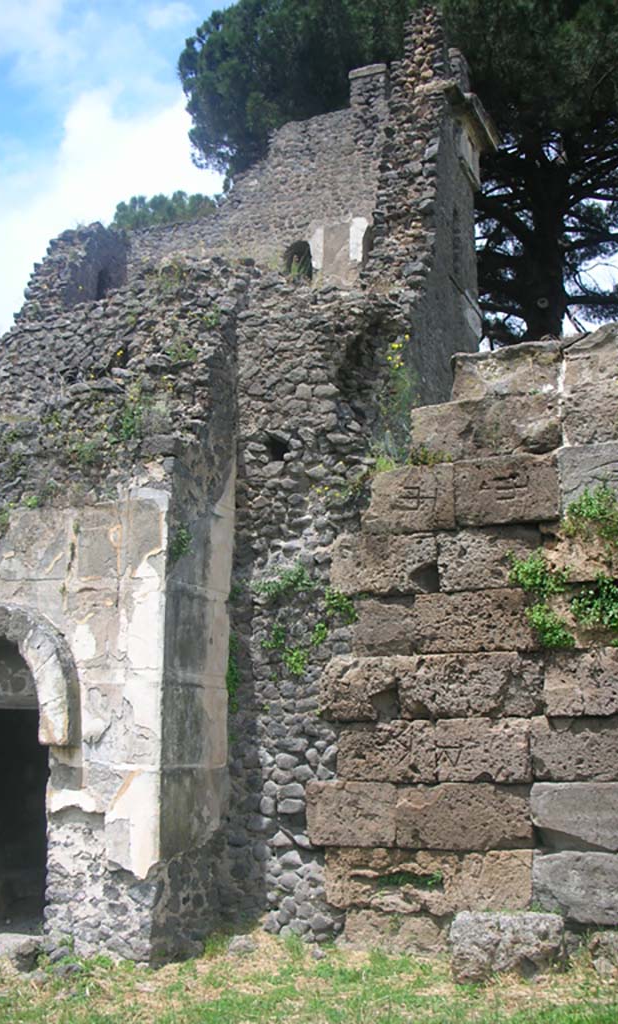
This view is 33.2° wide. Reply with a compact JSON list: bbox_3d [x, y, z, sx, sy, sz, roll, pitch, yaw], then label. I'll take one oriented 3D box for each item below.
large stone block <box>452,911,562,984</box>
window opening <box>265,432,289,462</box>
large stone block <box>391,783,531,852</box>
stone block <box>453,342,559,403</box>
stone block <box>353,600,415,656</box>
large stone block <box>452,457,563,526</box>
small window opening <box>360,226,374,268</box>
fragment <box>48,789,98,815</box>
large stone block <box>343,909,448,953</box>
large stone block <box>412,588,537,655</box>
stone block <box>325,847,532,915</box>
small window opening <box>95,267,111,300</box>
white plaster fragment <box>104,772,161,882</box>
[{"bbox_3d":[1.604,3.379,8.145,0.852,0.432,0.650,-5,-15,18],"label":"large stone block"},{"bbox_3d":[-0.276,-0.618,10.507,0.257,0.316,0.250,-5,-15,18],"label":"window opening"},{"bbox_3d":[1.256,2.397,8.207,1.051,0.490,0.450,-4,-13,16],"label":"large stone block"},{"bbox_3d":[2.023,-1.287,10.304,1.070,0.567,0.550,-5,-15,20],"label":"stone block"},{"bbox_3d":[0.813,1.158,10.151,0.627,0.556,0.550,-5,-15,20],"label":"stone block"},{"bbox_3d":[1.967,-0.145,10.037,1.000,0.673,0.550,-5,-15,20],"label":"large stone block"},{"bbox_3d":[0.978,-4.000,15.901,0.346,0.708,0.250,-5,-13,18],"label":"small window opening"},{"bbox_3d":[-1.887,2.345,8.391,0.461,0.187,0.050,-5,-13,18],"label":"fragment"},{"bbox_3d":[0.827,3.655,9.078,0.931,0.376,0.500,-5,-15,18],"label":"large stone block"},{"bbox_3d":[1.554,1.041,9.485,1.083,0.565,0.500,-5,-15,18],"label":"large stone block"},{"bbox_3d":[1.102,3.213,9.094,1.796,0.519,0.500,-5,-15,18],"label":"stone block"},{"bbox_3d":[-3.334,-3.708,16.800,0.300,0.620,0.420,-5,-15,19],"label":"small window opening"},{"bbox_3d":[-1.380,2.470,8.189,0.485,0.818,0.050,-5,-13,18],"label":"white plaster fragment"}]

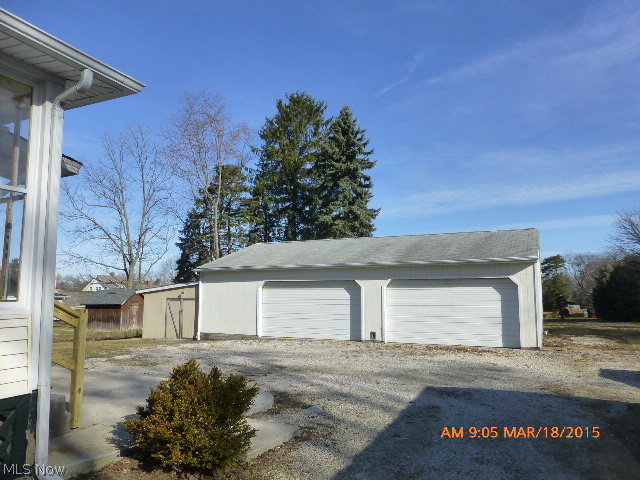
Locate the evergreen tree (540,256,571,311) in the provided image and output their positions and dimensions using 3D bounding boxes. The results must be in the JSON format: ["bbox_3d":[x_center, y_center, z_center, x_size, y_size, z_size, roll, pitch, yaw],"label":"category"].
[{"bbox_3d":[25.324,4.505,47.773,3.445,5.898,3.445,-3,-6,28],"label":"evergreen tree"}]

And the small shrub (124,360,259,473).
[{"bbox_3d":[-1.195,1.573,4.064,1.219,0.899,1.150,1,-6,-16],"label":"small shrub"}]

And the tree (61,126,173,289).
[{"bbox_3d":[-16.721,-1.555,36.349,8.242,15.981,8.242,2,-6,-25],"label":"tree"}]

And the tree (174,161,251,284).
[{"bbox_3d":[-9.611,-0.018,39.205,6.315,13.609,6.315,1,-6,-14],"label":"tree"}]

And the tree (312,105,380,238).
[{"bbox_3d":[2.341,-2.897,40.493,6.300,19.249,6.300,-1,-6,3],"label":"tree"}]

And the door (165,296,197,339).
[{"bbox_3d":[-6.820,3.822,21.766,2.050,2.000,0.100,-3,-6,25],"label":"door"}]

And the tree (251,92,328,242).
[{"bbox_3d":[-2.859,-3.681,41.580,7.190,21.092,7.190,0,-6,-4],"label":"tree"}]

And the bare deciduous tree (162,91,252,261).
[{"bbox_3d":[-9.793,-3.335,38.534,7.465,20.078,7.465,1,-6,-14],"label":"bare deciduous tree"}]

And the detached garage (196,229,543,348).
[{"bbox_3d":[2.973,2.281,22.987,14.870,4.870,10.950,-3,-6,25],"label":"detached garage"}]

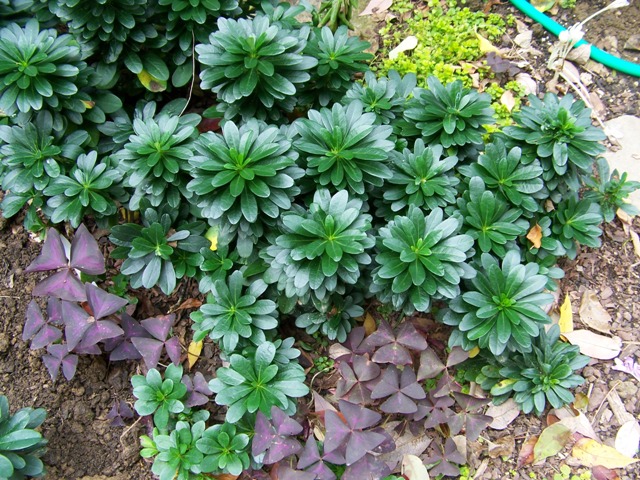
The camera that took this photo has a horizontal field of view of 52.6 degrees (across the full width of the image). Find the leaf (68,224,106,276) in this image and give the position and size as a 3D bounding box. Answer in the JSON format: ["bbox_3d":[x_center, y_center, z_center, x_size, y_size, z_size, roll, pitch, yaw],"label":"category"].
[{"bbox_3d":[-0.263,0.017,0.723,0.042,0.015,0.064,-42,75,-14],"label":"leaf"}]

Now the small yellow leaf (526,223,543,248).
[{"bbox_3d":[0.296,-0.006,0.893,0.021,0.009,0.035,2,75,13],"label":"small yellow leaf"}]

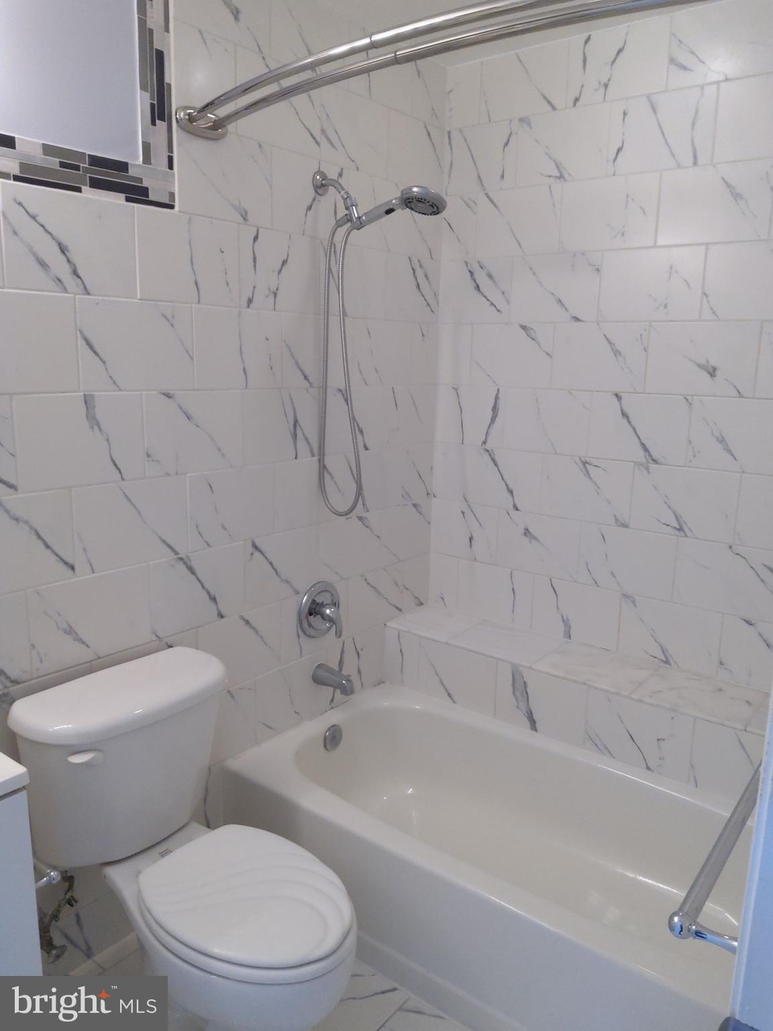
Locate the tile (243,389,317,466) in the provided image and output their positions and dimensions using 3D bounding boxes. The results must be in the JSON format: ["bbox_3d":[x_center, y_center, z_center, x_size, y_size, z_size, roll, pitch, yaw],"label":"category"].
[{"bbox_3d":[-0.295,-0.256,2.178,0.010,0.204,0.302,10,15,37],"label":"tile"}]

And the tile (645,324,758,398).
[{"bbox_3d":[0.877,-0.437,2.158,0.299,0.201,0.010,10,15,37],"label":"tile"}]

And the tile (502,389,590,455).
[{"bbox_3d":[0.512,-0.302,2.478,0.299,0.201,0.010,10,15,37],"label":"tile"}]

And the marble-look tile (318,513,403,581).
[{"bbox_3d":[-0.115,0.104,2.485,0.010,0.200,0.305,10,15,37],"label":"marble-look tile"}]

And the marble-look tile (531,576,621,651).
[{"bbox_3d":[0.622,0.319,2.544,0.302,0.204,0.010,10,15,37],"label":"marble-look tile"}]

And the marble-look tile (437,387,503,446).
[{"bbox_3d":[0.287,-0.345,2.656,0.269,0.202,0.010,10,15,37],"label":"marble-look tile"}]

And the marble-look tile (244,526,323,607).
[{"bbox_3d":[-0.304,0.148,2.260,0.010,0.204,0.302,10,15,37],"label":"marble-look tile"}]

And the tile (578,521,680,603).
[{"bbox_3d":[0.741,0.138,2.389,0.300,0.200,0.010,10,15,37],"label":"tile"}]

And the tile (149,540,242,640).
[{"bbox_3d":[-0.484,0.191,1.997,0.010,0.201,0.299,10,15,37],"label":"tile"}]

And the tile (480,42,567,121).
[{"bbox_3d":[0.420,-1.321,2.373,0.300,0.184,0.010,10,15,37],"label":"tile"}]

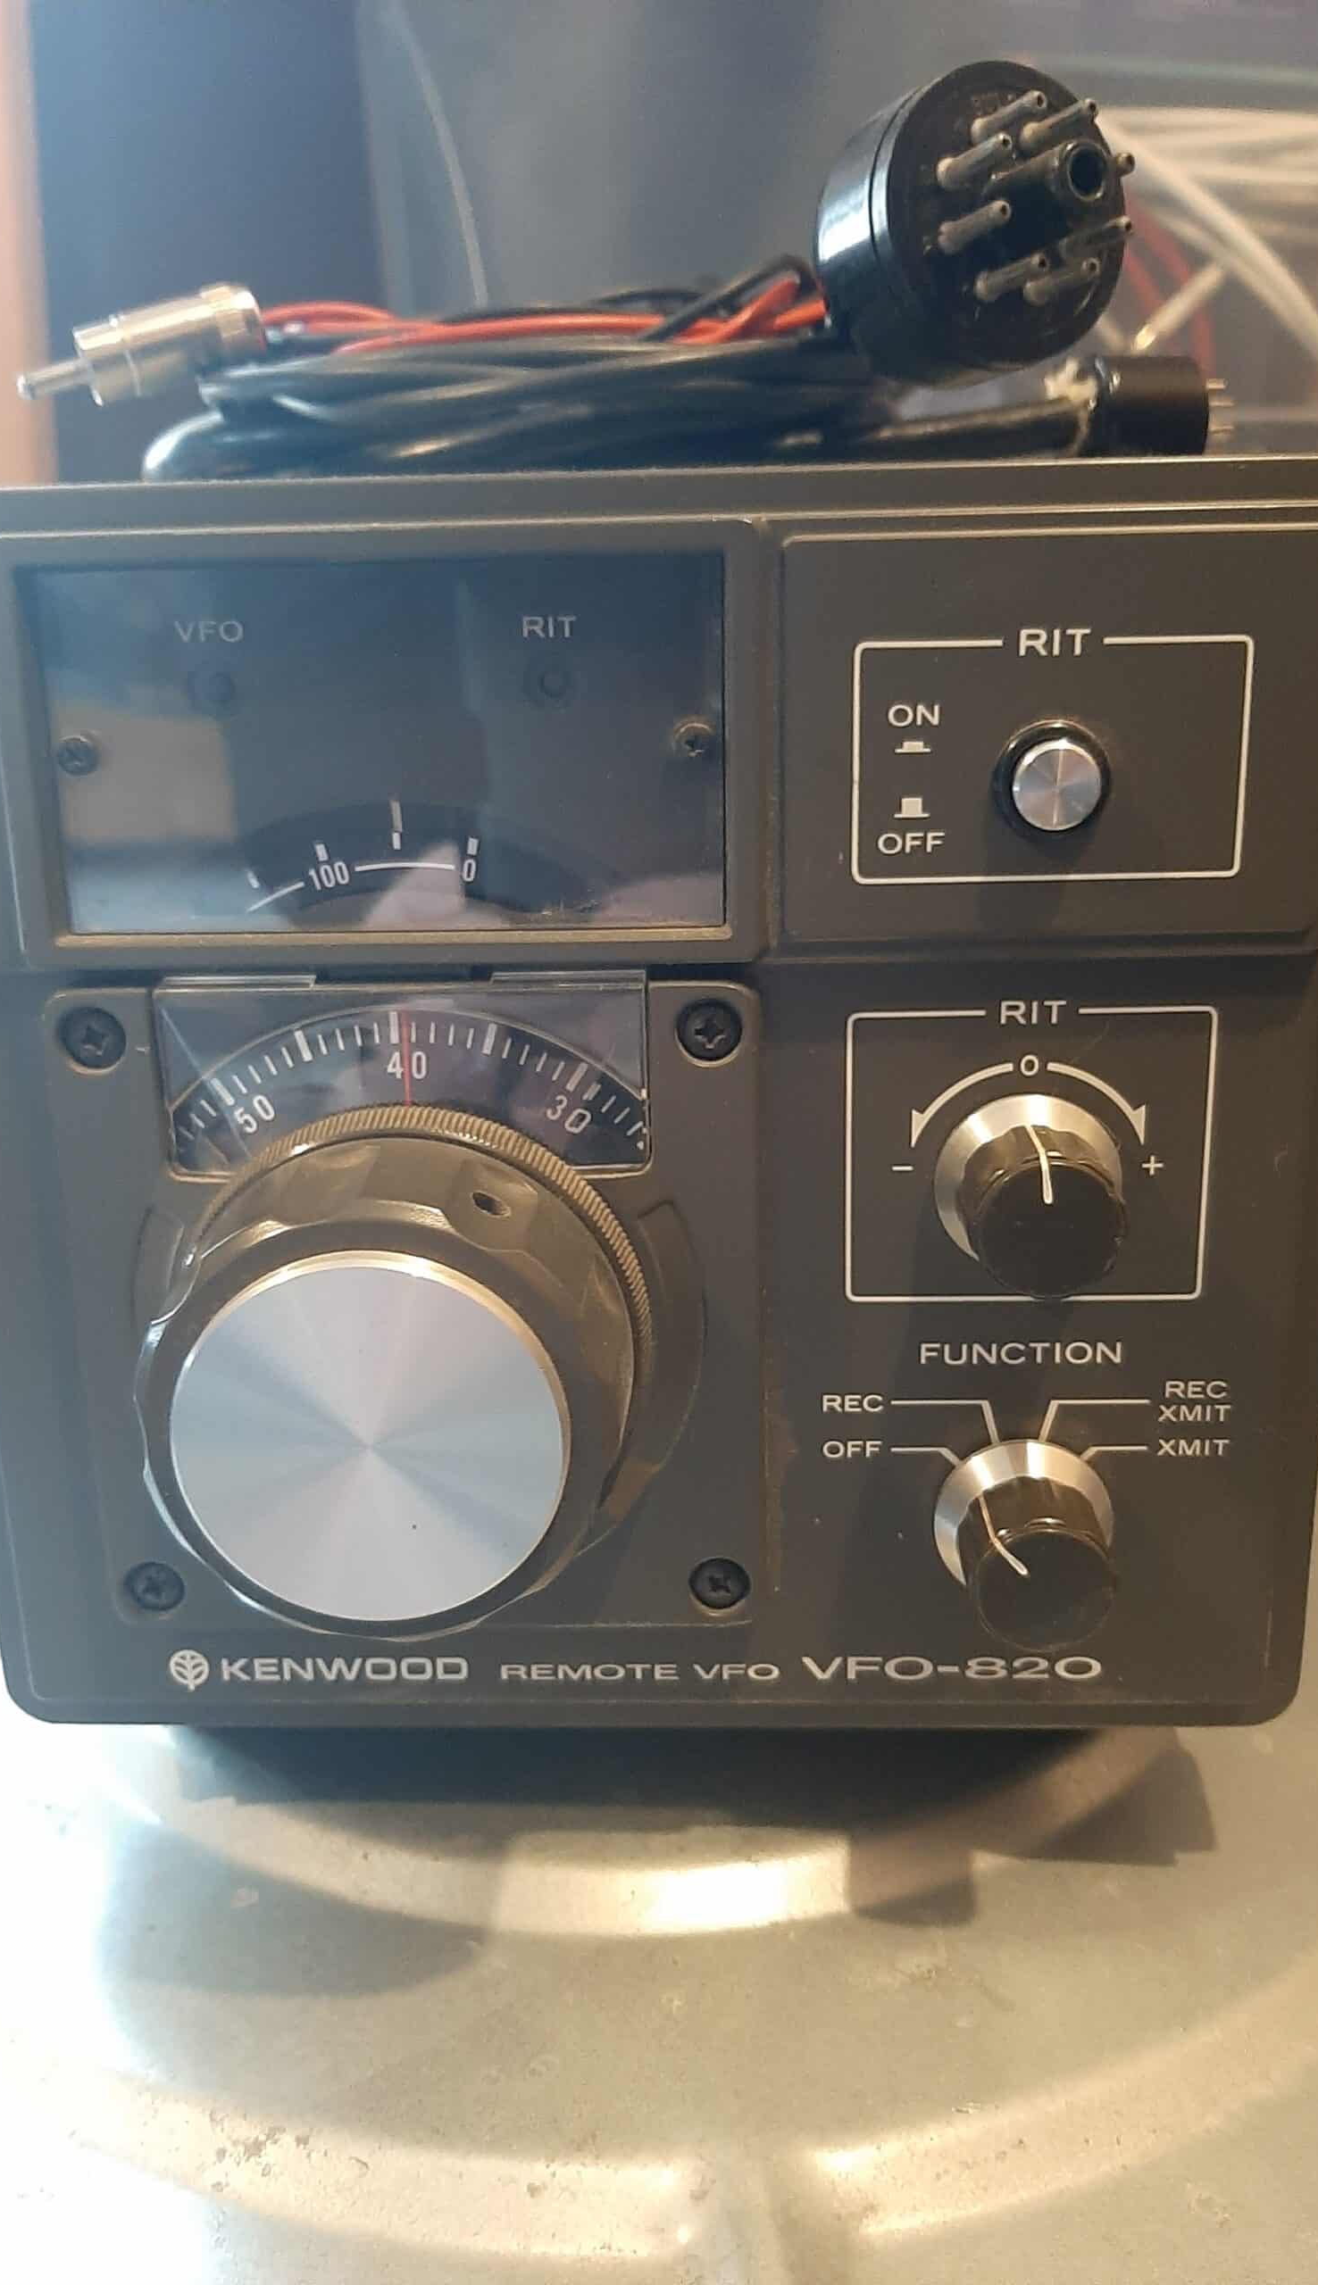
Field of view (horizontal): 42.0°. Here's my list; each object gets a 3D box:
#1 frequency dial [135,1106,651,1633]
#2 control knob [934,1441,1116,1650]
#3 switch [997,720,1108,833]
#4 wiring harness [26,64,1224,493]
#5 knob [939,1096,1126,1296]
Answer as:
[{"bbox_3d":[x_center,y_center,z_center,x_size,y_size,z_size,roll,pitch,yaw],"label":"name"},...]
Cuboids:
[{"bbox_3d":[-0.030,0.026,0.192,0.056,0.056,0.033,-1,15,2],"label":"frequency dial"},{"bbox_3d":[0.044,0.048,0.203,0.022,0.022,0.018,-1,15,2],"label":"control knob"},{"bbox_3d":[0.042,-0.039,0.183,0.013,0.013,0.006,-1,15,2],"label":"switch"},{"bbox_3d":[-0.002,-0.106,0.229,0.150,0.048,0.088,-1,15,2],"label":"wiring harness"},{"bbox_3d":[0.043,0.007,0.192,0.022,0.022,0.018,-1,15,2],"label":"knob"}]

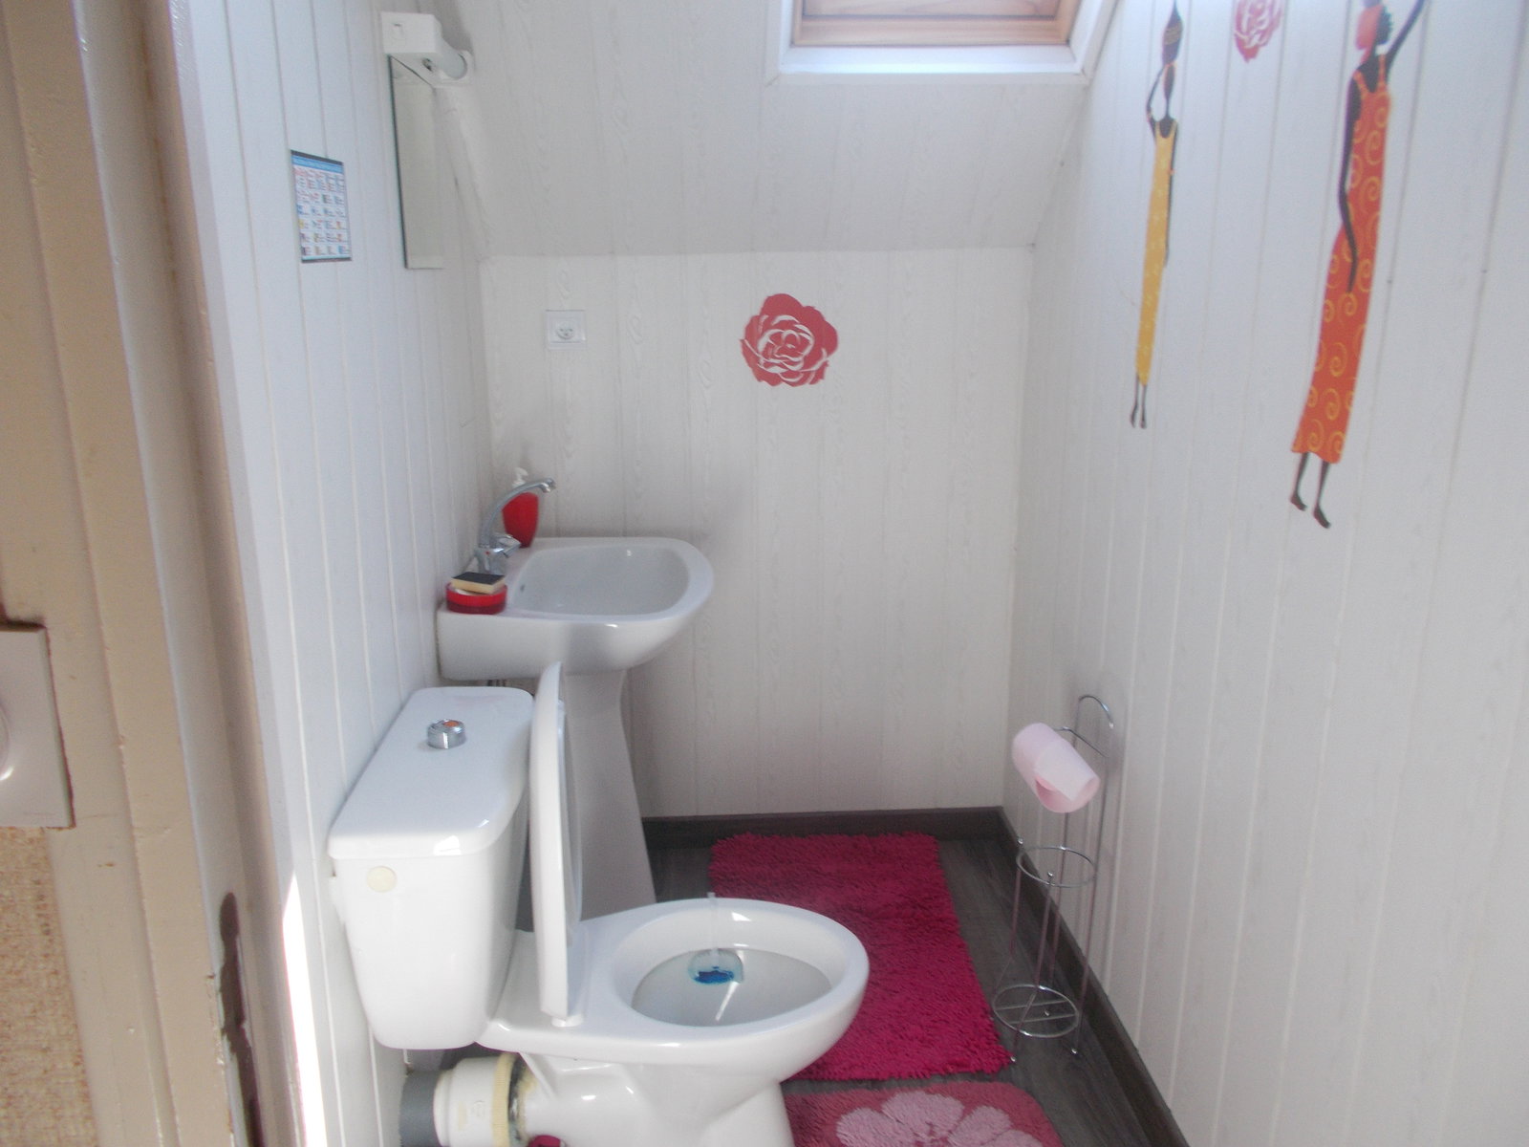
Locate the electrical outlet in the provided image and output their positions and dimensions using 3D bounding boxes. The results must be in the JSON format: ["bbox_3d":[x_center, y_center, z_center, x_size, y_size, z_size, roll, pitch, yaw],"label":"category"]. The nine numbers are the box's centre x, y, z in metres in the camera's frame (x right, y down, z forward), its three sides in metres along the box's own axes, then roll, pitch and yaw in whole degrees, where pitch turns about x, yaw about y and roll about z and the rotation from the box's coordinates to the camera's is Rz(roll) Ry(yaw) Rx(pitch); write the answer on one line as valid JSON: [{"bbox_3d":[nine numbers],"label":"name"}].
[{"bbox_3d":[-0.419,-0.513,2.422,0.081,0.081,0.015,-1,16,-4],"label":"electrical outlet"}]

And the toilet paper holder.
[{"bbox_3d":[0.495,0.531,2.020,0.153,0.675,0.168,-1,16,-4],"label":"toilet paper holder"}]

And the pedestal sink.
[{"bbox_3d":[-0.336,0.387,2.278,0.467,0.806,0.584,-1,16,-4],"label":"pedestal sink"}]

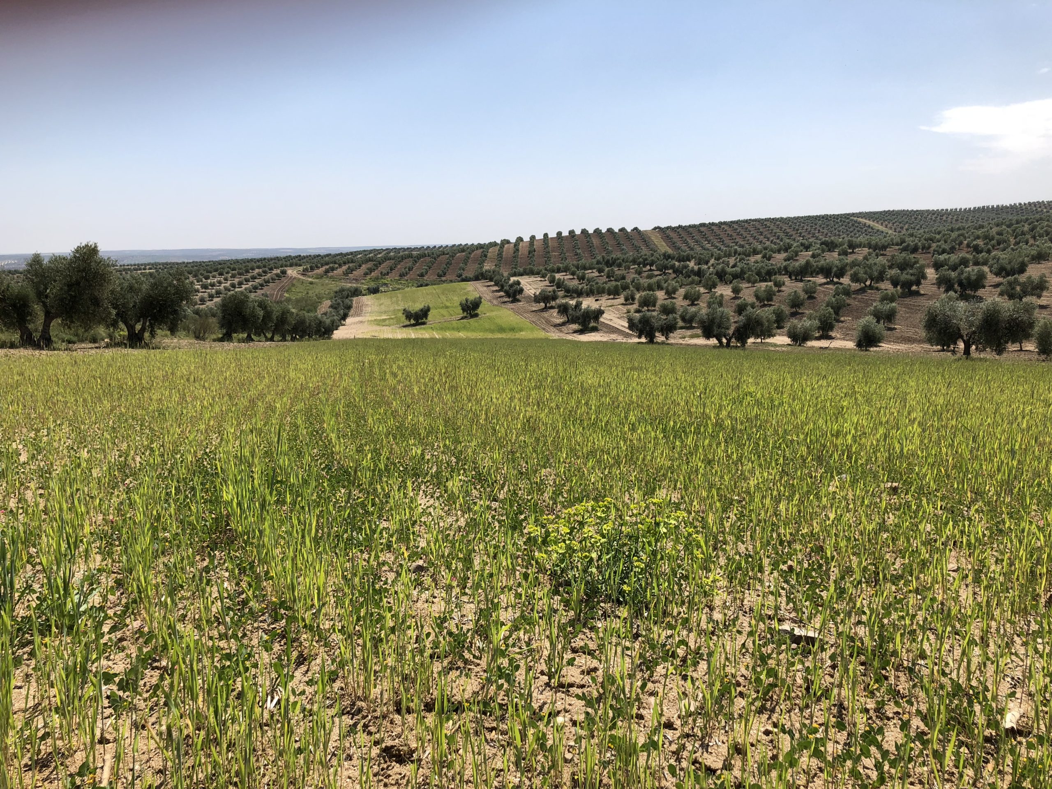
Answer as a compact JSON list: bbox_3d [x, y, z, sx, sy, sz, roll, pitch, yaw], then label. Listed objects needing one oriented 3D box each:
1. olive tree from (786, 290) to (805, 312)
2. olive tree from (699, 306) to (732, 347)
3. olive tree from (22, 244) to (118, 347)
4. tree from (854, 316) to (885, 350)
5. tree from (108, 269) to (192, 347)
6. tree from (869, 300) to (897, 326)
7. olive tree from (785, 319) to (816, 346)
[{"bbox_3d":[28.554,-9.866,90.000,1.990,2.420,1.990,3,10,17],"label":"olive tree"},{"bbox_3d":[15.072,-5.418,68.000,2.700,3.290,2.700,2,10,12],"label":"olive tree"},{"bbox_3d":[-19.297,-4.190,36.000,3.480,4.360,3.480,-6,11,-28],"label":"olive tree"},{"bbox_3d":[23.415,-4.159,58.000,1.930,2.390,1.930,3,11,22],"label":"tree"},{"bbox_3d":[-16.259,-3.752,37.000,3.380,3.310,3.380,-5,11,-23],"label":"tree"},{"bbox_3d":[30.180,-6.867,72.000,2.250,2.190,2.250,4,11,22],"label":"tree"},{"bbox_3d":[20.999,-4.740,65.000,2.150,2.140,2.150,3,10,18],"label":"olive tree"}]

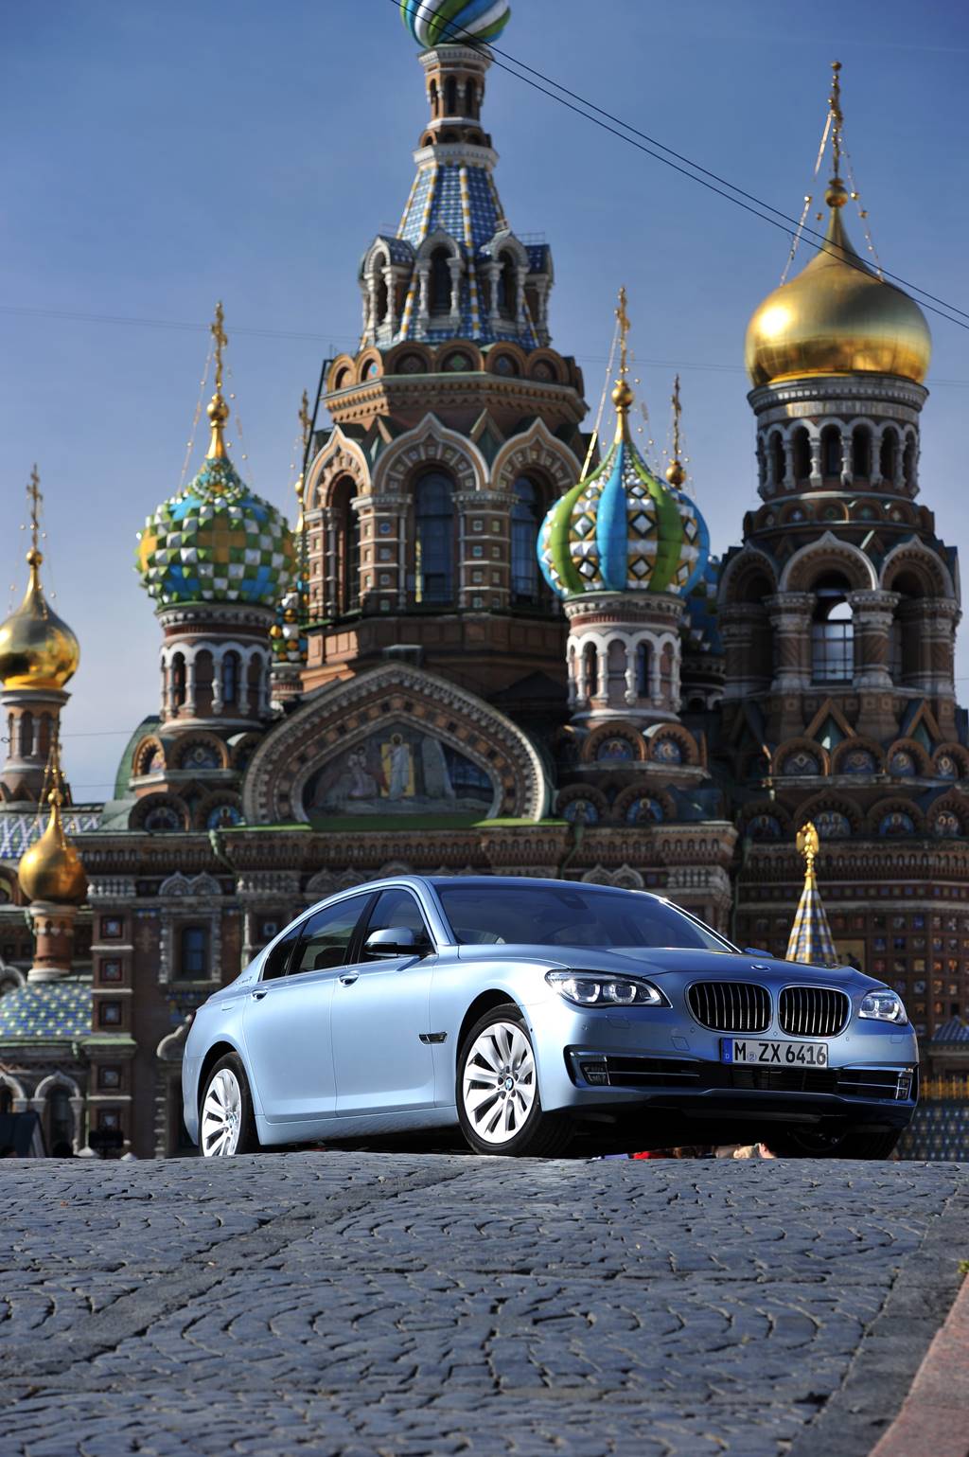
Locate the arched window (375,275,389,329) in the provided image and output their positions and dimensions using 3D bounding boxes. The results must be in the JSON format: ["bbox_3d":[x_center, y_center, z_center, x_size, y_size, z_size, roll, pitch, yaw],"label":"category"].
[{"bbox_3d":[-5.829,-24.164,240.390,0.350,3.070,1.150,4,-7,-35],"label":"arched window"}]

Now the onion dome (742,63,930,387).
[{"bbox_3d":[20.403,-29.011,244.856,10.674,19.071,10.674,-1,-6,10],"label":"onion dome"}]

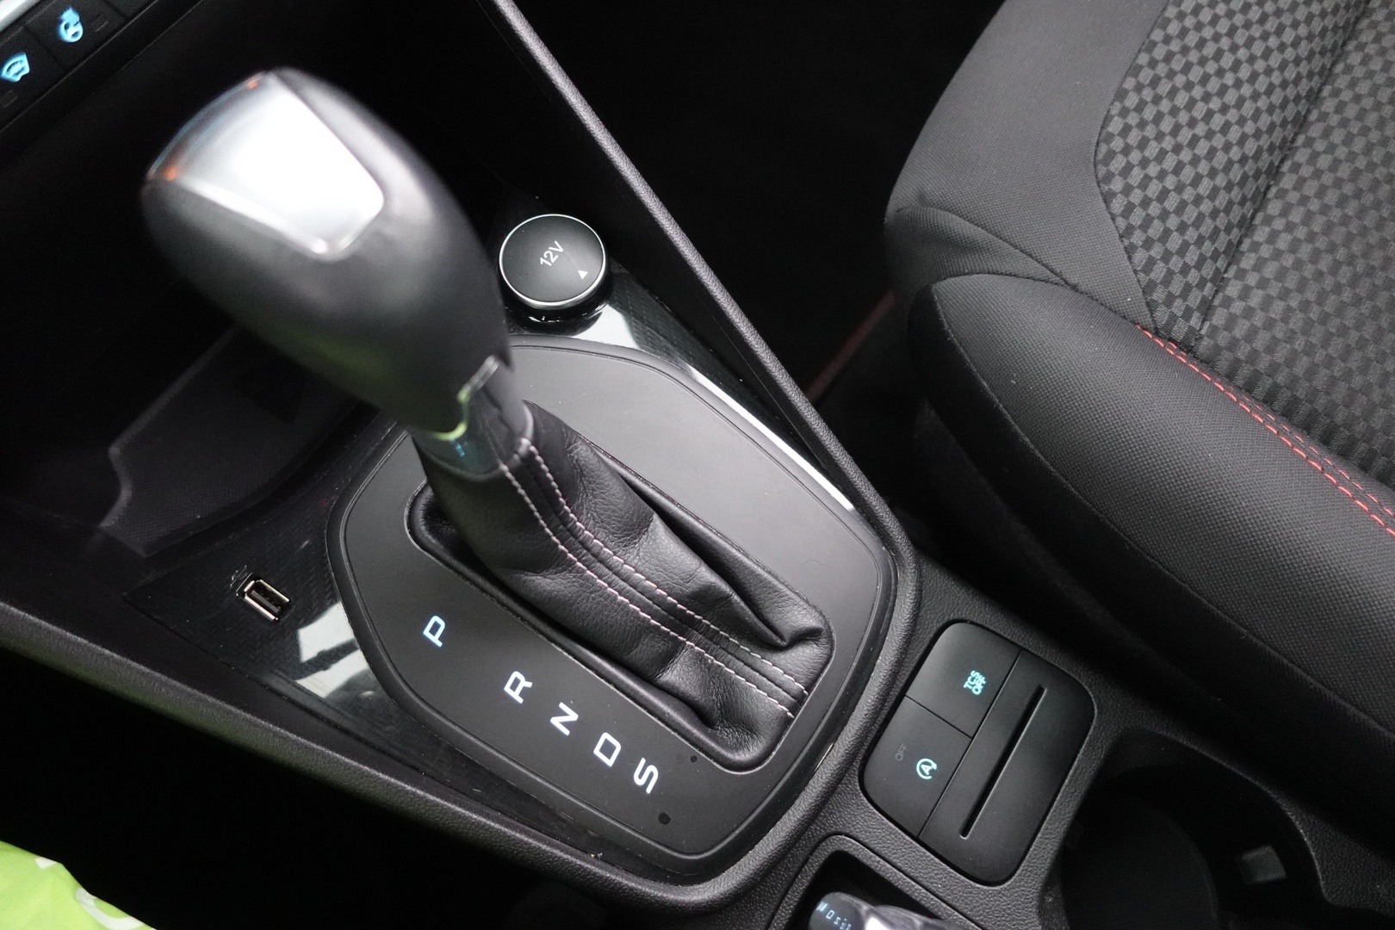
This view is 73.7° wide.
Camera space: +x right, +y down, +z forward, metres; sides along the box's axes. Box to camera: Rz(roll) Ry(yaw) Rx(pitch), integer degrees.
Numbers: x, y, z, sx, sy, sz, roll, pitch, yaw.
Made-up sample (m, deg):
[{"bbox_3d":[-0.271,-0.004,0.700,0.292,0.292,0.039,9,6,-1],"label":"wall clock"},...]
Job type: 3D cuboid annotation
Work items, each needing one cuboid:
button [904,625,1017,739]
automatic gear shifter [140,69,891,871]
[{"bbox_3d":[0.080,0.063,0.282,0.023,0.009,0.033,35,72,10],"label":"button"},{"bbox_3d":[-0.029,0.006,0.227,0.163,0.150,0.137,33,71,15],"label":"automatic gear shifter"}]

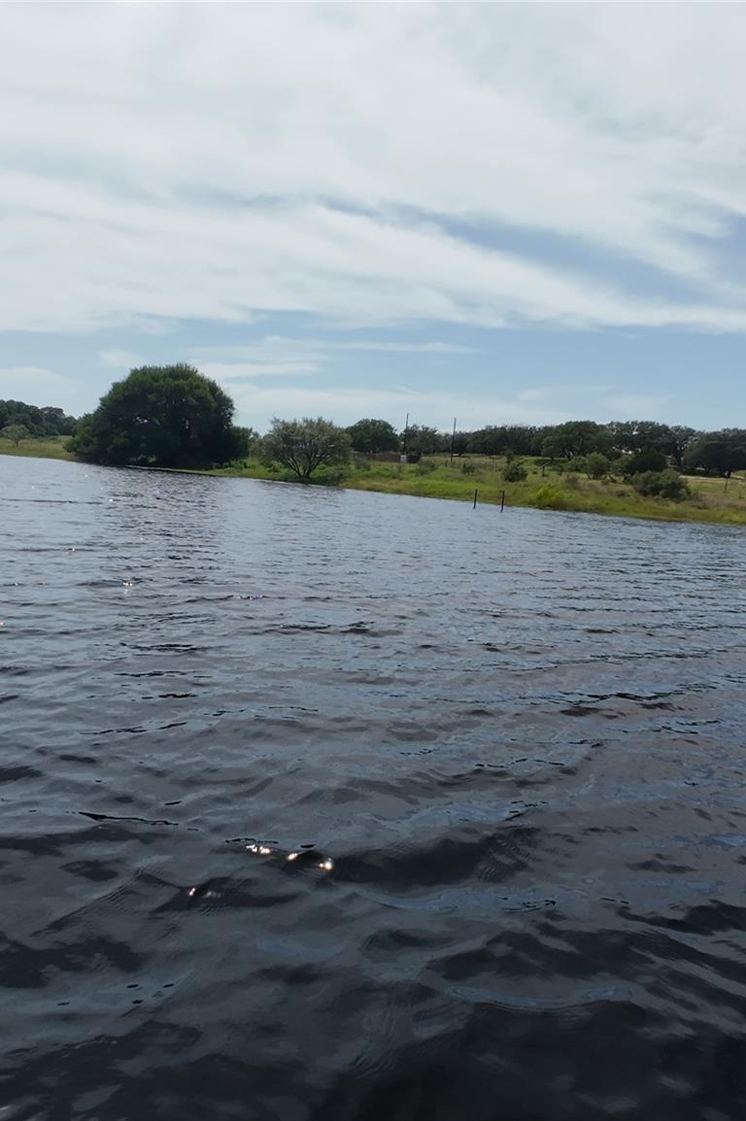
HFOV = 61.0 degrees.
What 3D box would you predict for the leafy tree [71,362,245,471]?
[{"bbox_3d":[-17.694,-11.957,52.926,14.000,8.730,13.000,1,9,-19],"label":"leafy tree"}]

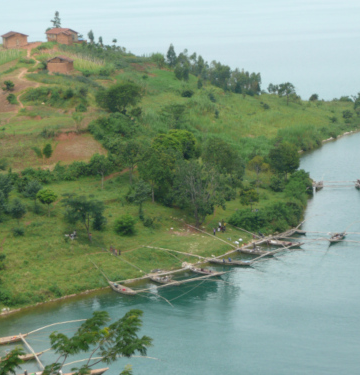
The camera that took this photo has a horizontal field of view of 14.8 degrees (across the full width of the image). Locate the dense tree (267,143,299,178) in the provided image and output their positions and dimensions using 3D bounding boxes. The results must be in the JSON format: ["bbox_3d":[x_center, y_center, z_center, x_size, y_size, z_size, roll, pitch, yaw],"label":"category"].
[{"bbox_3d":[28.830,-7.450,390.000,8.900,9.900,8.600,-1,9,0],"label":"dense tree"}]

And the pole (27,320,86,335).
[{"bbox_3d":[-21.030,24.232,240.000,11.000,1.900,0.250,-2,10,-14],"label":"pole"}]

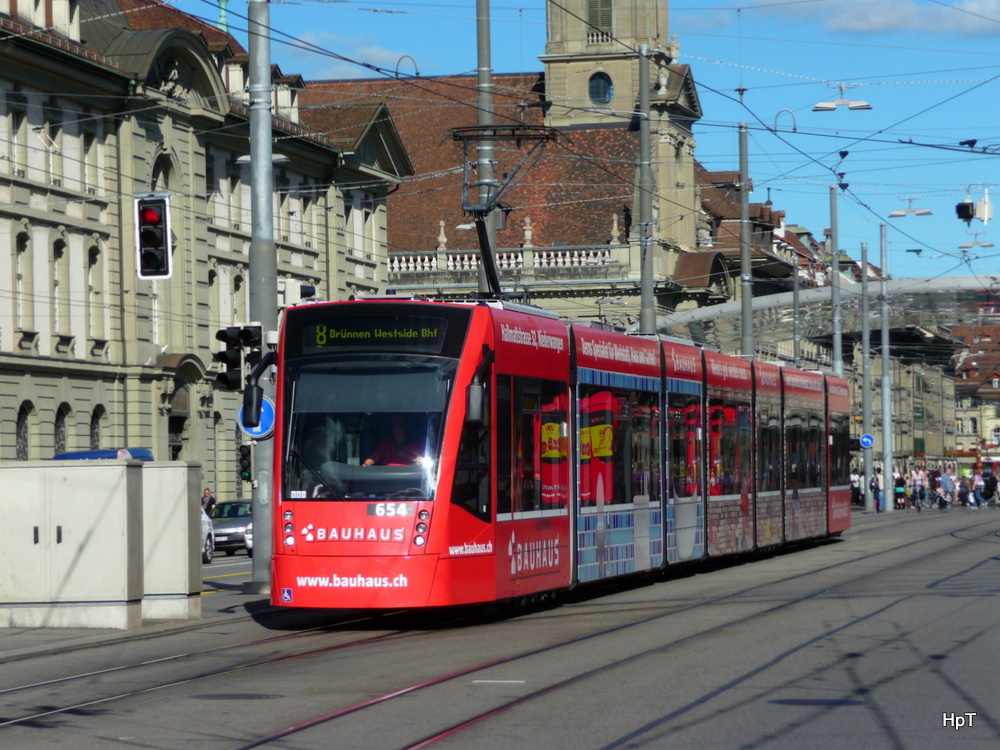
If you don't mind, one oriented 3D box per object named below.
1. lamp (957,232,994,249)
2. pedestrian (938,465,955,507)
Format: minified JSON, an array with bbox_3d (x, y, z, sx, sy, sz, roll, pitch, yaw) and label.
[{"bbox_3d":[15.480,-4.365,120.000,1.200,0.540,0.400,-1,-1,18],"label":"lamp"},{"bbox_3d":[18.979,4.777,157.000,0.480,1.670,0.500,-1,-1,12],"label":"pedestrian"}]

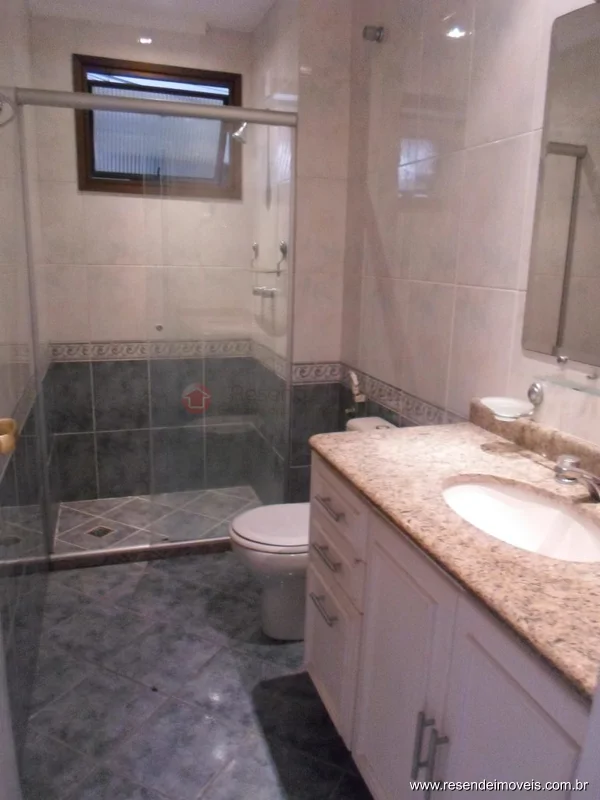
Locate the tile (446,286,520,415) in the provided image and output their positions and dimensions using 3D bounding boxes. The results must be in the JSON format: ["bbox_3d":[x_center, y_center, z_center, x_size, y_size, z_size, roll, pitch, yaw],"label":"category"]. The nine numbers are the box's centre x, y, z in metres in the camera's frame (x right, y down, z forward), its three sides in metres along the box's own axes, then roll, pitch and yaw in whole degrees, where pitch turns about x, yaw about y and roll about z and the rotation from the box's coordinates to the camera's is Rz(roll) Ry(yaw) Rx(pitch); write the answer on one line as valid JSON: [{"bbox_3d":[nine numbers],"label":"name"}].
[{"bbox_3d":[0.538,-0.131,1.730,0.010,0.404,0.294,-3,15,-19],"label":"tile"}]

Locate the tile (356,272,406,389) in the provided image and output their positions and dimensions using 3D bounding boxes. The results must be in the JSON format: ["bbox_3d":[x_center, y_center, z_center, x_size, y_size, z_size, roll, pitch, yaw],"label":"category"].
[{"bbox_3d":[0.329,-0.279,2.313,0.010,0.400,0.340,-3,15,-19],"label":"tile"}]

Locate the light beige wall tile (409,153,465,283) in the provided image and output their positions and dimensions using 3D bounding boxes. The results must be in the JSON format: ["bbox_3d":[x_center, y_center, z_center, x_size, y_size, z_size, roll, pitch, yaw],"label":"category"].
[{"bbox_3d":[0.448,-0.590,1.909,0.010,0.400,0.305,-3,15,-19],"label":"light beige wall tile"}]

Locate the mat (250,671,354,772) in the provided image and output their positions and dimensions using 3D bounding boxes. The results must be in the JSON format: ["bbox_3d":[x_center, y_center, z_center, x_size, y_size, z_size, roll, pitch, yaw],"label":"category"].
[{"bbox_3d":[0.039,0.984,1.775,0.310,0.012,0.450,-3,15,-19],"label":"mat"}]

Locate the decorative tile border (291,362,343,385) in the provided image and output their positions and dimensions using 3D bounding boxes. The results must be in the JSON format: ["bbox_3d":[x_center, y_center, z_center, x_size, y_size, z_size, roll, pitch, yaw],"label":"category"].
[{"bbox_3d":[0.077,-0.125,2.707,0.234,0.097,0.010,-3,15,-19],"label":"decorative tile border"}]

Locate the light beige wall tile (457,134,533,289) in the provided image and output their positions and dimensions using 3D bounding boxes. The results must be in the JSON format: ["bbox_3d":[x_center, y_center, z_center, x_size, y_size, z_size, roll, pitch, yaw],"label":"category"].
[{"bbox_3d":[0.549,-0.522,1.635,0.010,0.400,0.294,-3,15,-19],"label":"light beige wall tile"}]

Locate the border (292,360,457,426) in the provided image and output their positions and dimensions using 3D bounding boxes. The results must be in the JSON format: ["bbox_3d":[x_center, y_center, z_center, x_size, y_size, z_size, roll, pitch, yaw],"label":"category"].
[{"bbox_3d":[0.240,-0.008,2.246,0.234,0.097,0.996,-3,15,-19],"label":"border"}]

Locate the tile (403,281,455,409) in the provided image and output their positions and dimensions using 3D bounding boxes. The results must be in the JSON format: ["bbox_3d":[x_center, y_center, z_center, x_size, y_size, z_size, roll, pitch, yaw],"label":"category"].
[{"bbox_3d":[0.438,-0.198,2.005,0.010,0.400,0.305,-3,15,-19],"label":"tile"}]

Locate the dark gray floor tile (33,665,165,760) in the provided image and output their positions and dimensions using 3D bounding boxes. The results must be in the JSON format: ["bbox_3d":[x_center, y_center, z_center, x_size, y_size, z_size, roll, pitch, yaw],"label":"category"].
[{"bbox_3d":[-0.606,0.952,1.775,0.293,0.010,0.293,9,16,27],"label":"dark gray floor tile"}]

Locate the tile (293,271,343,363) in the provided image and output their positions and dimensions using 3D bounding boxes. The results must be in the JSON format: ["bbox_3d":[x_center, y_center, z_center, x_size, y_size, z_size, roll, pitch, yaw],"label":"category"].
[{"bbox_3d":[0.084,-0.368,2.648,0.234,0.404,0.010,-3,15,-19],"label":"tile"}]

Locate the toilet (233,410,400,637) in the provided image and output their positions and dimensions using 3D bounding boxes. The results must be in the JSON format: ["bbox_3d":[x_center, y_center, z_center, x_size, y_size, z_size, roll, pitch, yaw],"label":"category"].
[{"bbox_3d":[0.054,0.487,2.226,0.650,0.760,0.380,-3,15,-19],"label":"toilet"}]

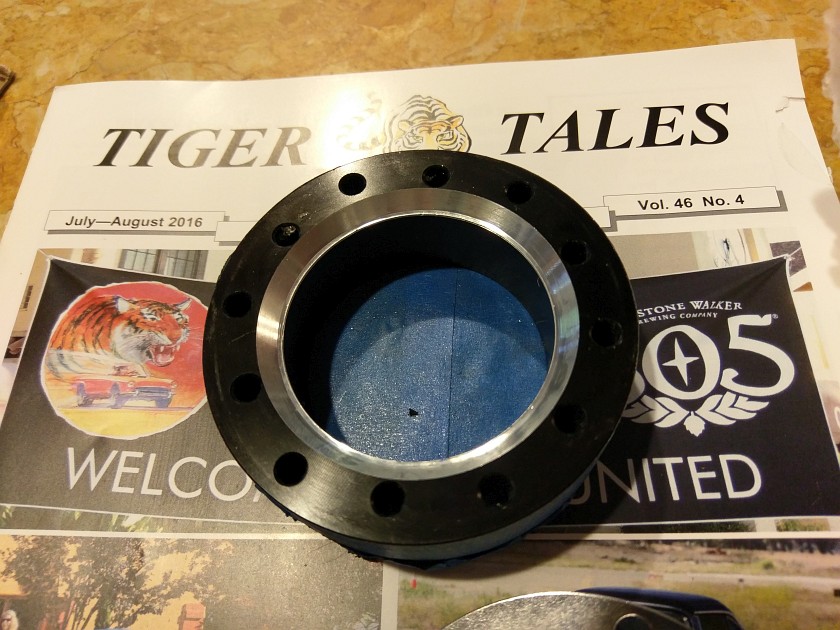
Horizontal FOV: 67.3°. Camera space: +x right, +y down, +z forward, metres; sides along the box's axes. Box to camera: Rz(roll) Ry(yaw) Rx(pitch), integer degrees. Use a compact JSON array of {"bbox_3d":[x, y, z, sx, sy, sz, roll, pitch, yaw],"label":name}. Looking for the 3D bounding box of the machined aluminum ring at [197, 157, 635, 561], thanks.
[{"bbox_3d":[0.000,0.006,0.135,0.085,0.025,0.085,0,63,6],"label":"machined aluminum ring"}]

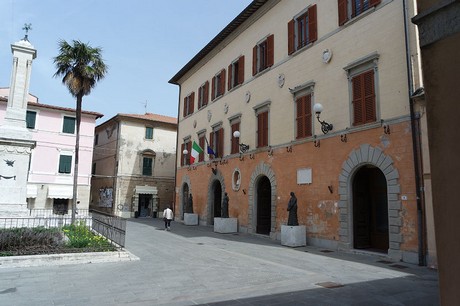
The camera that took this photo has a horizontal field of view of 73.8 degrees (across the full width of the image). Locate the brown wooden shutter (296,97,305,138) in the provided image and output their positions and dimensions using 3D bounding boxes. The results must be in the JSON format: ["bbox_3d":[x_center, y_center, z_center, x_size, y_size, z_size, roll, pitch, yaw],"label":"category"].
[{"bbox_3d":[3.694,-1.828,16.094,0.070,2.170,0.546,6,-10,-30],"label":"brown wooden shutter"}]

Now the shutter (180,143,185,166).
[{"bbox_3d":[-4.608,0.209,30.045,0.070,2.184,0.546,6,-10,-30],"label":"shutter"}]

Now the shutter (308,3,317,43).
[{"bbox_3d":[4.269,-6.600,15.741,0.070,1.974,0.546,6,-10,-30],"label":"shutter"}]

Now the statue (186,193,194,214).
[{"bbox_3d":[-3.230,4.223,25.541,0.450,1.611,0.460,6,-10,-30],"label":"statue"}]

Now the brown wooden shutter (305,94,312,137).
[{"bbox_3d":[4.102,-1.959,16.129,0.050,2.226,0.582,7,-10,-30],"label":"brown wooden shutter"}]

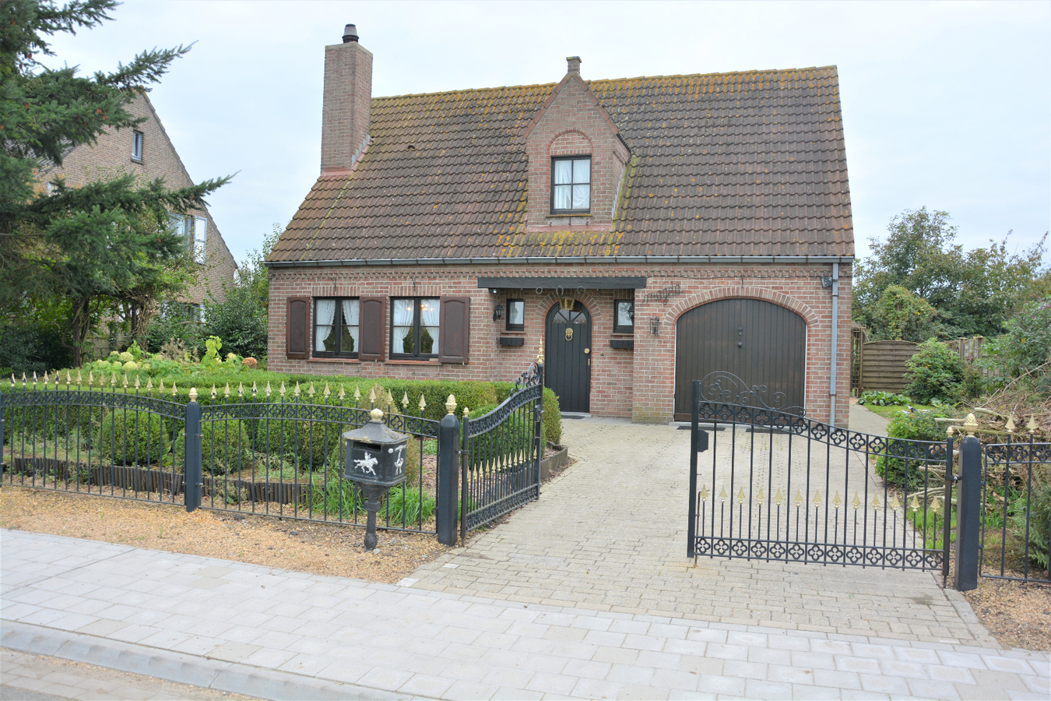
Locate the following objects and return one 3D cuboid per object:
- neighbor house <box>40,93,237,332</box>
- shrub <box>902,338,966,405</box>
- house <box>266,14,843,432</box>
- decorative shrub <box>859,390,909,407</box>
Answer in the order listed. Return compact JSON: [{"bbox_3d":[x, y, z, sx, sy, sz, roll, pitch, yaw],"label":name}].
[{"bbox_3d":[-16.103,-3.612,24.439,9.500,8.700,9.600,1,1,16],"label":"neighbor house"},{"bbox_3d":[10.360,0.510,20.000,1.550,1.630,1.500,1,1,16],"label":"shrub"},{"bbox_3d":[1.264,-3.226,18.576,11.400,8.780,8.400,1,1,16],"label":"house"},{"bbox_3d":[8.570,1.130,18.850,1.250,0.360,0.850,1,1,16],"label":"decorative shrub"}]

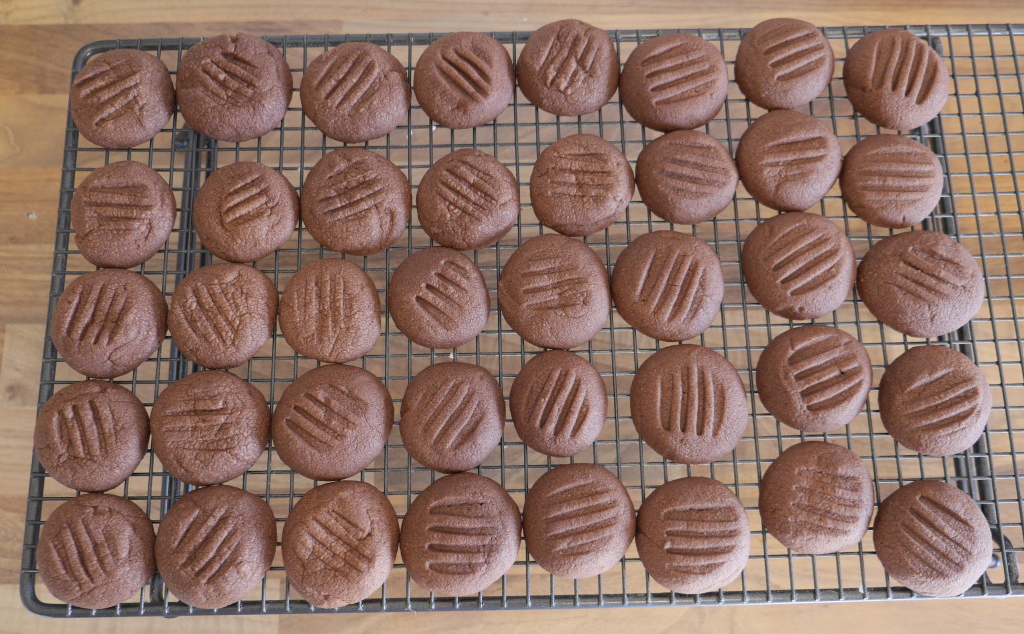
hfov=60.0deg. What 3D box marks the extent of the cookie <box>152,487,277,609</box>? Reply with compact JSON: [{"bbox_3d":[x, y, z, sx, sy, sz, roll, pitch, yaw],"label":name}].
[{"bbox_3d":[-0.122,0.095,0.366,0.050,0.015,0.050,-1,77,0],"label":"cookie"}]

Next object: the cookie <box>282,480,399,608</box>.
[{"bbox_3d":[-0.071,0.093,0.367,0.048,0.015,0.051,-1,77,0],"label":"cookie"}]

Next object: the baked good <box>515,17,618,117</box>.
[{"bbox_3d":[0.027,-0.120,0.423,0.049,0.015,0.049,-1,77,-1],"label":"baked good"}]

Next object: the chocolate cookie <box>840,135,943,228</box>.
[{"bbox_3d":[0.172,-0.062,0.403,0.046,0.015,0.044,-1,77,0],"label":"chocolate cookie"}]

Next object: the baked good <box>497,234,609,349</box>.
[{"bbox_3d":[0.018,-0.012,0.398,0.050,0.015,0.053,-1,77,-1],"label":"baked good"}]

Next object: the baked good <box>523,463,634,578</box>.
[{"bbox_3d":[0.028,0.085,0.370,0.046,0.014,0.046,-1,77,-1],"label":"baked good"}]

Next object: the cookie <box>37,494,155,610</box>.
[{"bbox_3d":[-0.172,0.096,0.366,0.048,0.015,0.046,-1,77,0],"label":"cookie"}]

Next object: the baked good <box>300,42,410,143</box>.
[{"bbox_3d":[-0.073,-0.105,0.413,0.051,0.015,0.051,-1,77,0],"label":"baked good"}]

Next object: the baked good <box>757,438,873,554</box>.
[{"bbox_3d":[0.130,0.076,0.378,0.049,0.015,0.048,-1,77,-1],"label":"baked good"}]

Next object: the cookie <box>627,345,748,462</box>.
[{"bbox_3d":[0.077,0.037,0.387,0.050,0.015,0.052,-1,77,-1],"label":"cookie"}]

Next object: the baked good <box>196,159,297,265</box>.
[{"bbox_3d":[-0.120,-0.048,0.400,0.046,0.014,0.047,-1,77,-1],"label":"baked good"}]

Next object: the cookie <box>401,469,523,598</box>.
[{"bbox_3d":[-0.022,0.091,0.374,0.051,0.015,0.051,-1,77,-1],"label":"cookie"}]

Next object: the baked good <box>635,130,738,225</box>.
[{"bbox_3d":[0.080,-0.065,0.405,0.047,0.014,0.046,-1,77,-1],"label":"baked good"}]

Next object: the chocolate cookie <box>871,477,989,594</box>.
[{"bbox_3d":[0.175,0.092,0.370,0.048,0.014,0.048,-1,77,-1],"label":"chocolate cookie"}]

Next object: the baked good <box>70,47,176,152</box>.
[{"bbox_3d":[-0.181,-0.102,0.411,0.048,0.014,0.049,-1,77,-1],"label":"baked good"}]

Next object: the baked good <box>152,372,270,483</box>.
[{"bbox_3d":[-0.129,0.047,0.377,0.050,0.015,0.049,-1,77,0],"label":"baked good"}]

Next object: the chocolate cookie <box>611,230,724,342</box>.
[{"bbox_3d":[0.070,-0.015,0.399,0.051,0.015,0.052,-1,77,-1],"label":"chocolate cookie"}]

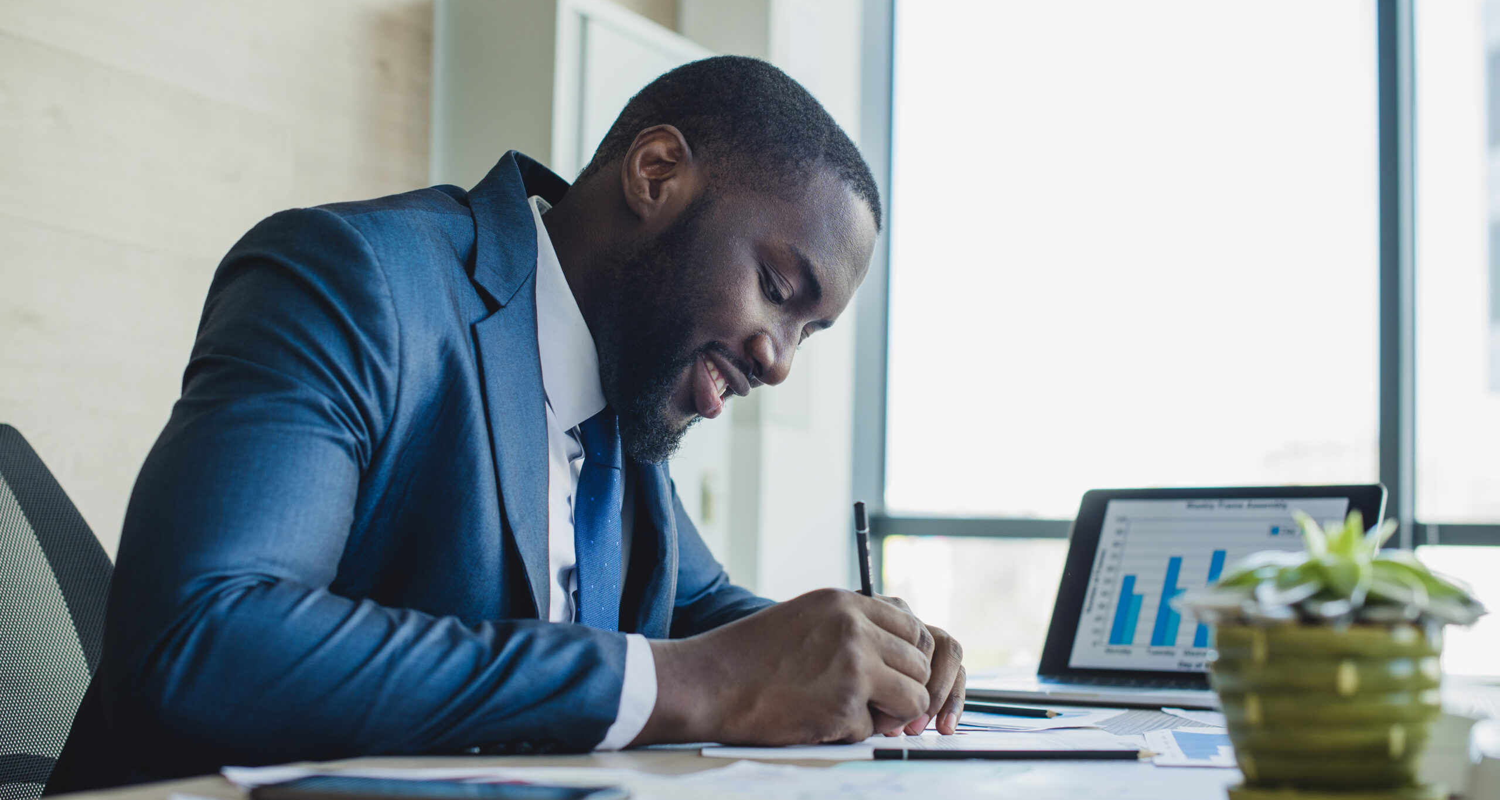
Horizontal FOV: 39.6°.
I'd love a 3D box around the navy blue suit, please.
[{"bbox_3d":[-0.200,0.119,1.450,0.480,0.570,0.590,-2,-6,33],"label":"navy blue suit"}]

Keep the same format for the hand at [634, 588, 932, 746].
[{"bbox_3d":[0.022,0.173,1.350,0.180,0.100,0.095,3,-5,-13],"label":"hand"}]

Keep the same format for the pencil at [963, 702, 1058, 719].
[{"bbox_3d":[0.177,0.241,1.635,0.007,0.007,0.175,6,-7,-42],"label":"pencil"}]

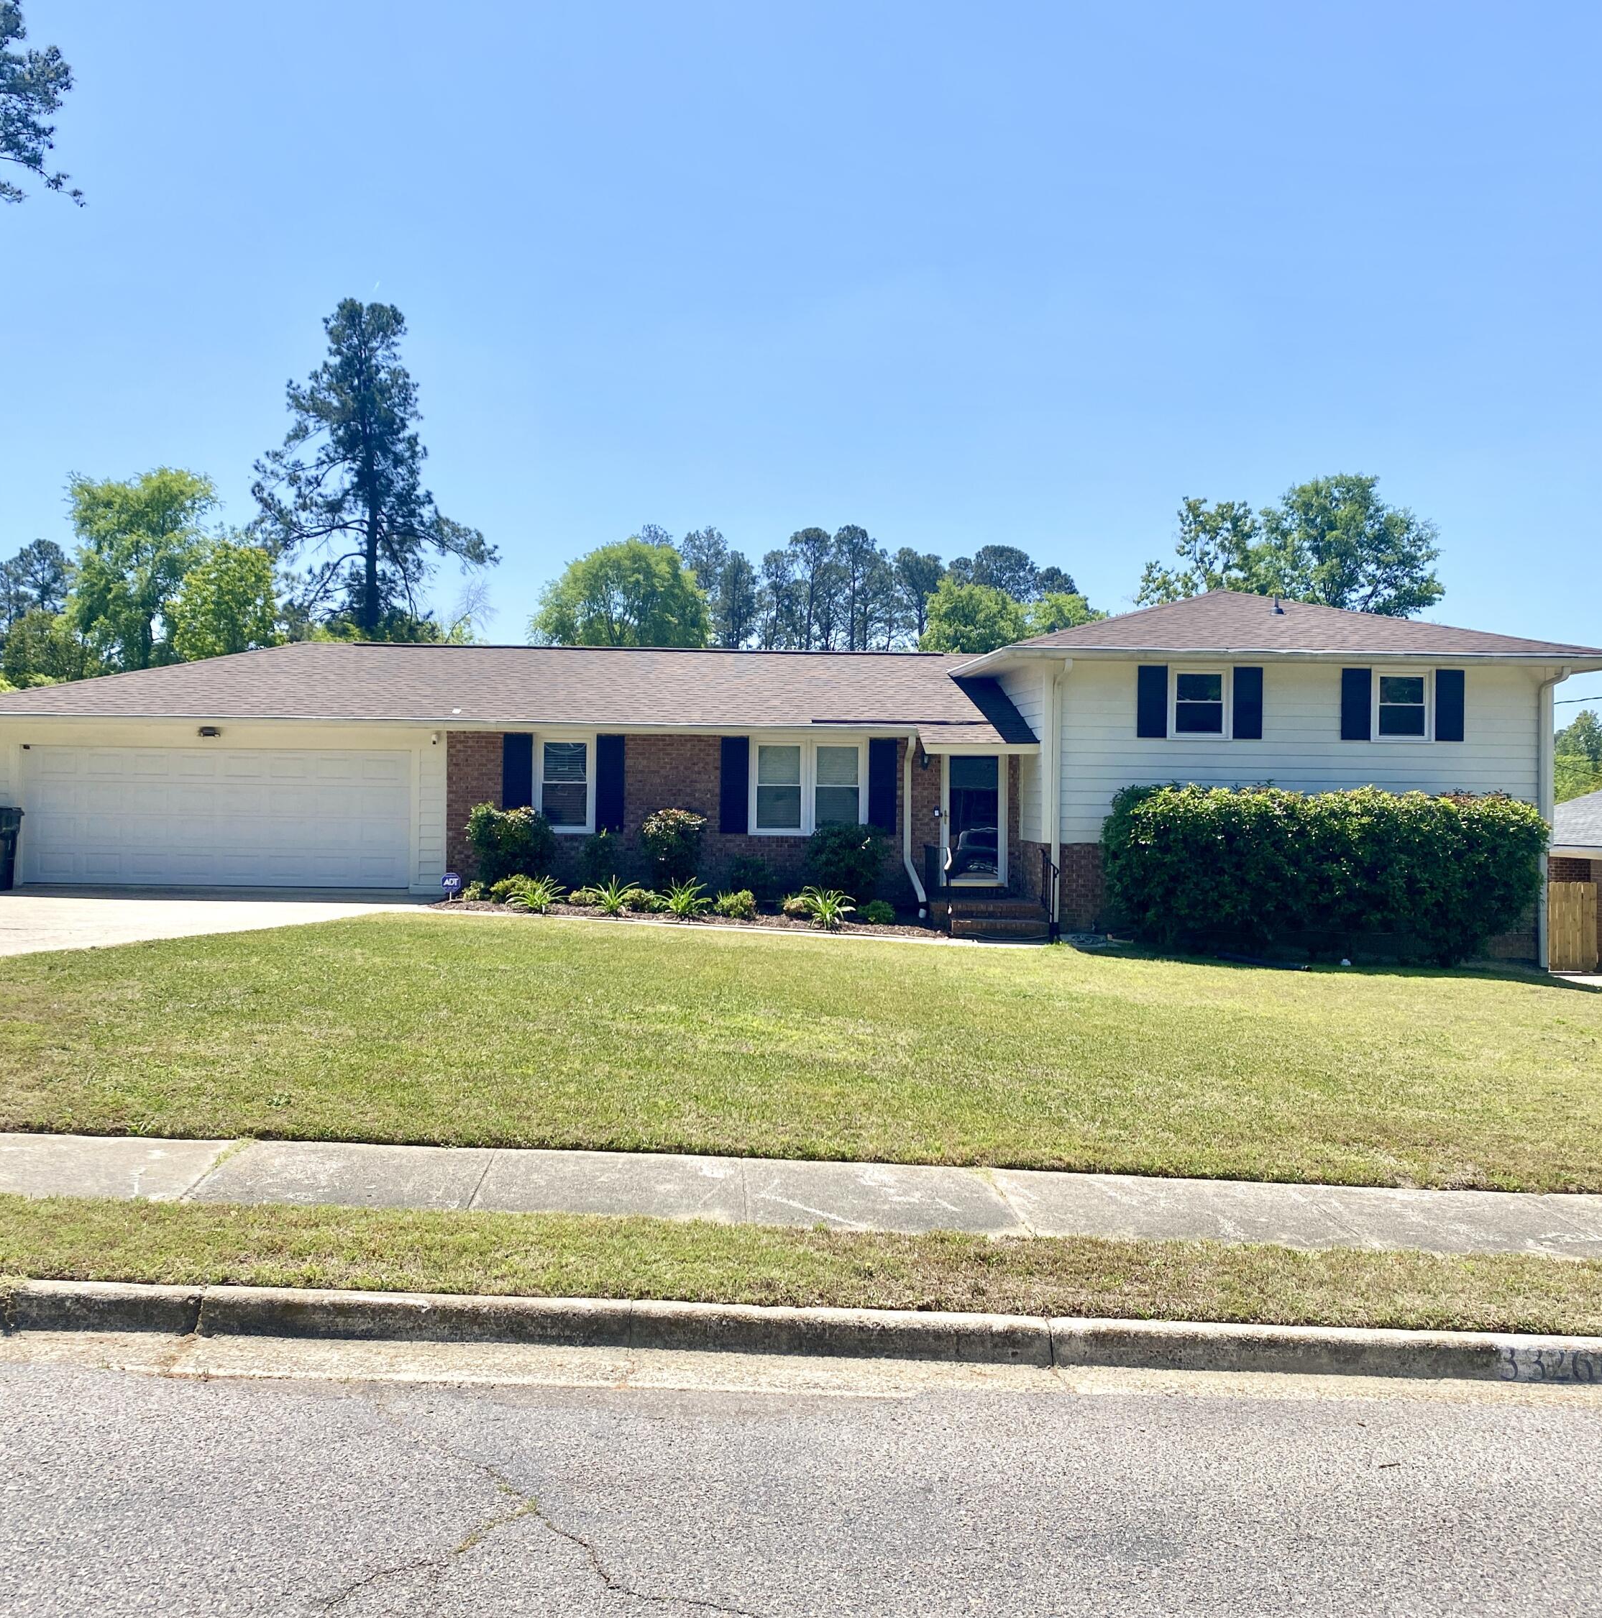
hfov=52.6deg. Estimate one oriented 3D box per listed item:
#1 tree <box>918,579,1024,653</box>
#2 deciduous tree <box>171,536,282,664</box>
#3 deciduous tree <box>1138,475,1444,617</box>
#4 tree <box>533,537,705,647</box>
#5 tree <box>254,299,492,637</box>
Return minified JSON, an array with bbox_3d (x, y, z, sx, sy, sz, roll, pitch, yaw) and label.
[{"bbox_3d":[5.854,-3.132,56.020,4.400,9.755,4.400,1,0,-3],"label":"tree"},{"bbox_3d":[-17.154,-3.431,48.018,3.800,9.066,3.800,1,0,-3],"label":"deciduous tree"},{"bbox_3d":[13.551,-3.505,45.023,8.472,11.574,8.000,1,0,-3],"label":"deciduous tree"},{"bbox_3d":[-6.613,-4.098,58.022,6.516,11.171,6.516,1,0,-3],"label":"tree"},{"bbox_3d":[-14.110,-7.729,53.036,7.773,17.895,7.773,1,0,-3],"label":"tree"}]

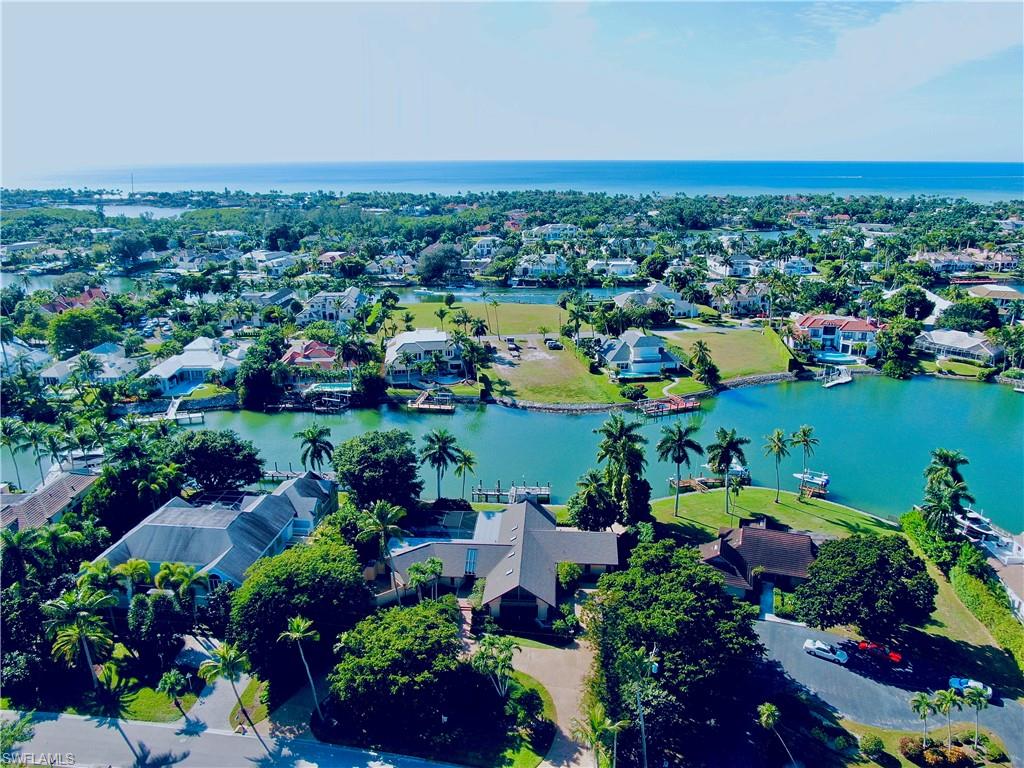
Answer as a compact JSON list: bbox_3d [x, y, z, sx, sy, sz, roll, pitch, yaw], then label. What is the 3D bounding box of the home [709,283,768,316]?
[{"bbox_3d":[89.098,-34.221,282.386,21.000,9.700,21.000,2,18,6],"label":"home"}]

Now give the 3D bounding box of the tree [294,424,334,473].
[{"bbox_3d":[-35.680,13.560,130.060,7.350,13.490,7.250,0,17,0],"label":"tree"}]

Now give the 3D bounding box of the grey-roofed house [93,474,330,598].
[{"bbox_3d":[-46.000,22.886,113.765,29.000,7.500,33.500,1,18,4],"label":"grey-roofed house"}]

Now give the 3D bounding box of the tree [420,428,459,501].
[{"bbox_3d":[-12.870,14.690,125.320,6.590,14.170,6.450,0,17,0],"label":"tree"}]

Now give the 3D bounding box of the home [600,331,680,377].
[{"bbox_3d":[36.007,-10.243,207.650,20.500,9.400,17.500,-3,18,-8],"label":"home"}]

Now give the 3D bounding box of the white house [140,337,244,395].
[{"bbox_3d":[-88.510,-5.830,201.610,21.690,7.800,29.250,0,17,0],"label":"white house"}]

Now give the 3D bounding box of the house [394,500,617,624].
[{"bbox_3d":[-0.450,25.880,106.322,33.500,6.300,24.500,1,18,3],"label":"house"}]

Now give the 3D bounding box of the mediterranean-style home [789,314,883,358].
[{"bbox_3d":[103.508,-16.379,227.066,25.500,9.300,20.000,3,18,10],"label":"mediterranean-style home"}]

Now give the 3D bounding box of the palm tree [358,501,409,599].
[{"bbox_3d":[-16.558,22.800,92.783,6.650,16.200,6.650,0,18,0],"label":"palm tree"}]

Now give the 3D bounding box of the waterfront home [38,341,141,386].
[{"bbox_3d":[-115.490,-5.450,201.730,22.190,7.000,27.230,0,17,0],"label":"waterfront home"}]

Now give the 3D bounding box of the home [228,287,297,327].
[{"bbox_3d":[-96.070,-29.730,276.030,23.700,9.000,26.220,0,17,0],"label":"home"}]

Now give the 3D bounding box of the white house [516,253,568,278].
[{"bbox_3d":[16.400,-63.819,382.633,27.000,10.000,20.000,0,18,0],"label":"white house"}]

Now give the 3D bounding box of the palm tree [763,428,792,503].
[{"bbox_3d":[46.810,14.710,125.740,5.150,13.860,4.730,0,17,0],"label":"palm tree"}]

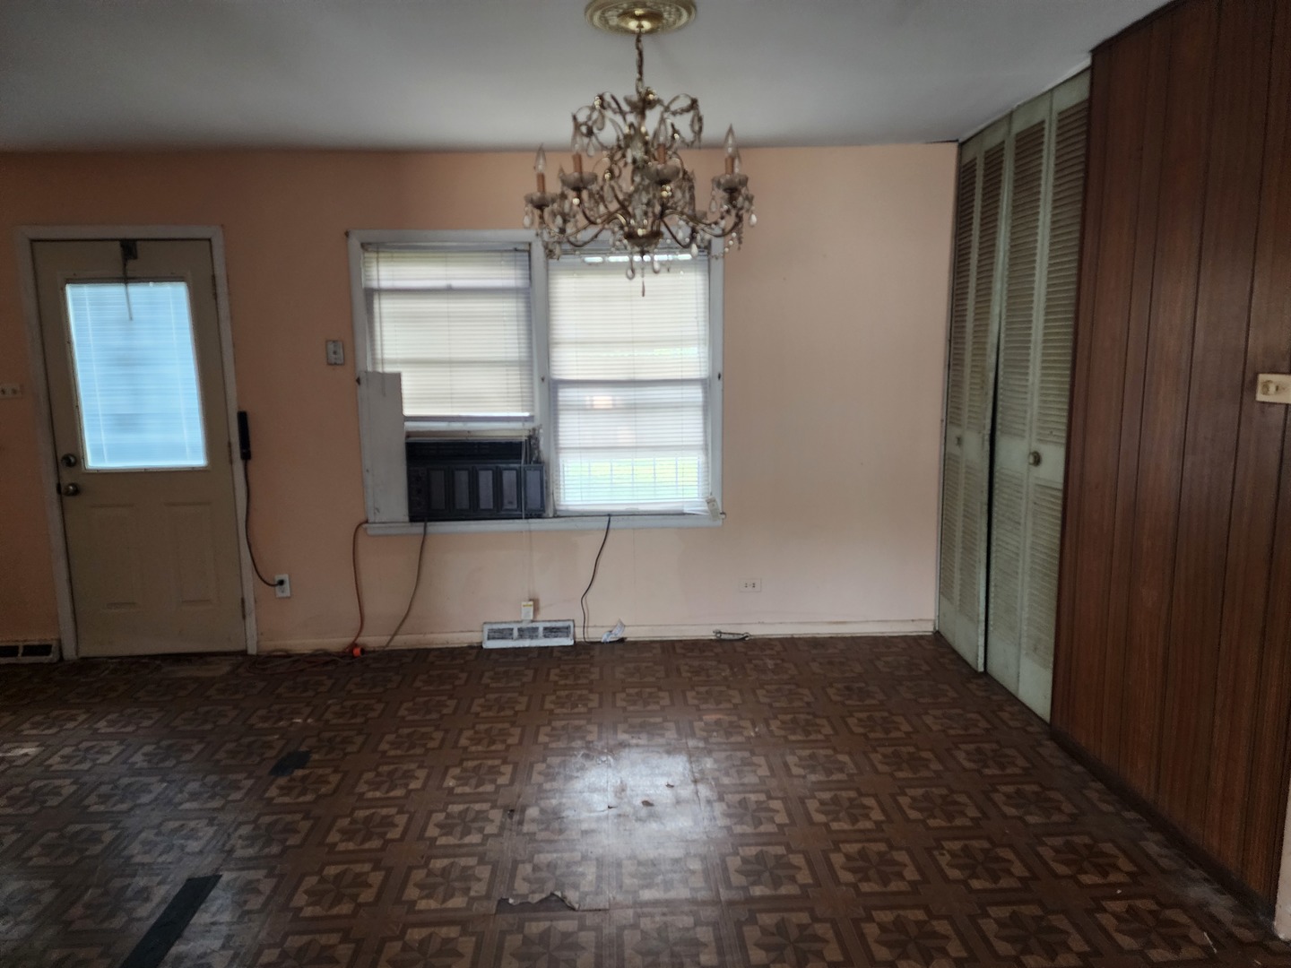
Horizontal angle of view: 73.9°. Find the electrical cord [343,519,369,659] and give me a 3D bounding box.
[{"bbox_3d":[-1.441,0.514,4.291,0.151,0.686,0.090,-1,8,-3],"label":"electrical cord"}]

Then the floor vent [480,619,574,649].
[{"bbox_3d":[-0.596,0.768,4.390,0.463,0.130,0.055,-1,8,-3],"label":"floor vent"}]

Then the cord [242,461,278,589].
[{"bbox_3d":[-1.920,0.201,4.253,0.123,0.633,0.050,-1,8,-3],"label":"cord"}]

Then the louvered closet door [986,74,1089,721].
[{"bbox_3d":[1.581,-0.299,3.470,0.038,2.429,0.585,-1,8,-3],"label":"louvered closet door"}]

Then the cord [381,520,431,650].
[{"bbox_3d":[-1.203,0.512,4.308,0.255,0.678,0.075,-1,8,-3],"label":"cord"}]

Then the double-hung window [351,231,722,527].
[{"bbox_3d":[-0.509,-0.502,4.260,1.781,1.434,0.110,-1,8,-3],"label":"double-hung window"}]

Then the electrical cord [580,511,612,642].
[{"bbox_3d":[-0.249,0.494,4.353,0.163,0.672,0.065,-1,8,-3],"label":"electrical cord"}]

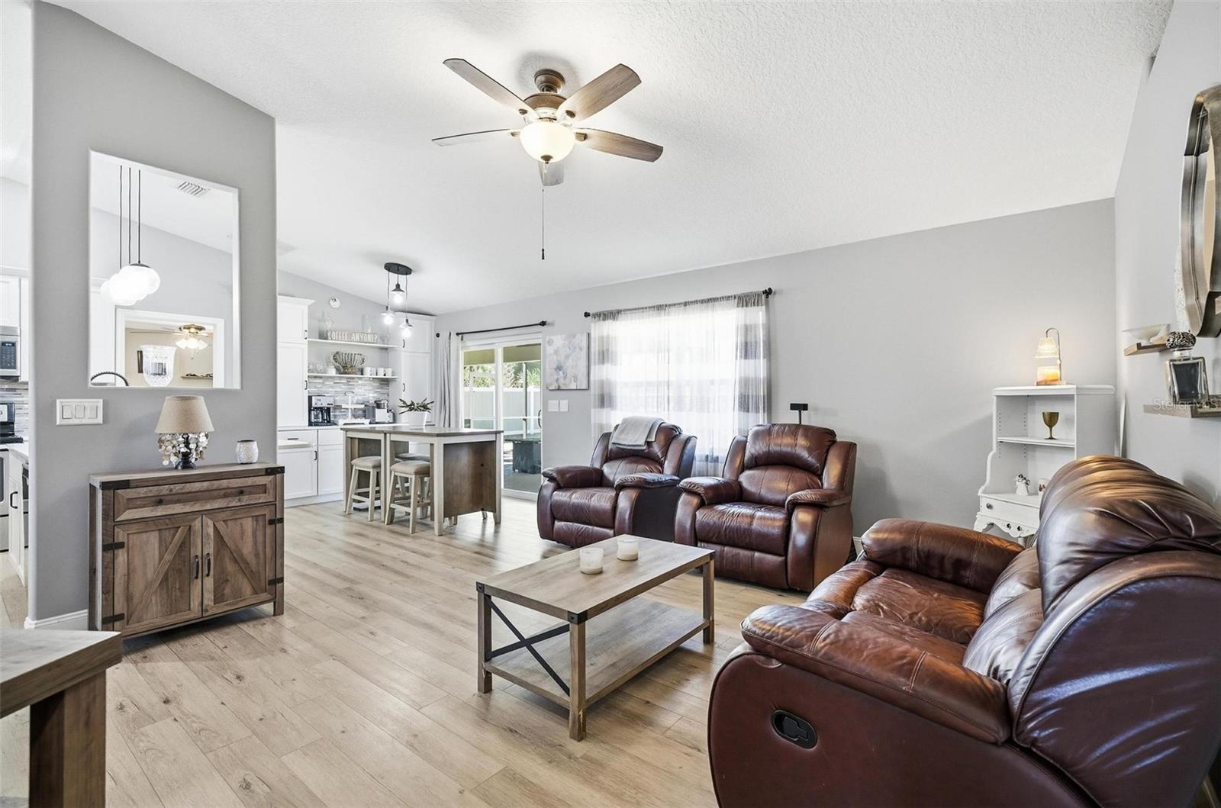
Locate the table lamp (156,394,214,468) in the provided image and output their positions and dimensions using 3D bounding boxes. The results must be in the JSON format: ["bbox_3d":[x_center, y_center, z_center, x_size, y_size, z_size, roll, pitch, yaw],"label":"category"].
[{"bbox_3d":[-2.258,0.155,2.873,0.248,0.397,0.248,0,0,41],"label":"table lamp"}]

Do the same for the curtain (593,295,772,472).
[{"bbox_3d":[0.610,0.055,5.532,2.100,2.130,0.100,0,0,38],"label":"curtain"}]

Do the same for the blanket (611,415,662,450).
[{"bbox_3d":[0.253,0.270,5.170,0.470,0.310,0.260,0,0,41],"label":"blanket"}]

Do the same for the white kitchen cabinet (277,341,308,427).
[{"bbox_3d":[-4.038,-0.245,6.632,0.340,1.060,0.500,0,0,38],"label":"white kitchen cabinet"}]

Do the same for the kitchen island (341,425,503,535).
[{"bbox_3d":[-2.007,0.733,5.697,1.750,0.915,0.750,0,0,38],"label":"kitchen island"}]

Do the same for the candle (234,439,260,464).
[{"bbox_3d":[-2.081,0.287,3.104,0.107,0.136,0.107,0,0,41],"label":"candle"}]

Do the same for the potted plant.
[{"bbox_3d":[-2.058,0.092,5.724,0.357,0.322,0.337,0,0,38],"label":"potted plant"}]

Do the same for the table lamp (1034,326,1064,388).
[{"bbox_3d":[2.792,-0.303,3.440,0.150,0.360,0.135,0,0,-5],"label":"table lamp"}]

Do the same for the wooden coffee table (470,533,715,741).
[{"bbox_3d":[-0.015,0.964,2.471,0.554,0.453,1.022,0,0,38],"label":"wooden coffee table"}]

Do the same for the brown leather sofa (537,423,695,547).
[{"bbox_3d":[0.086,0.682,4.888,0.972,1.032,1.022,0,0,34],"label":"brown leather sofa"}]

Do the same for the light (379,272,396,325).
[{"bbox_3d":[-2.564,-1.222,6.250,0.150,0.615,0.150,0,0,38],"label":"light"}]

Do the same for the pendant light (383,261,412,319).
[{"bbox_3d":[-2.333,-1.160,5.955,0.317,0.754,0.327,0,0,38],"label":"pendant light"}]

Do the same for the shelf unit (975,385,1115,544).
[{"bbox_3d":[2.649,0.545,3.341,0.362,1.296,0.585,0,0,-7],"label":"shelf unit"}]

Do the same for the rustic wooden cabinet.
[{"bbox_3d":[-2.229,0.773,2.886,0.377,0.838,0.764,0,0,41],"label":"rustic wooden cabinet"}]

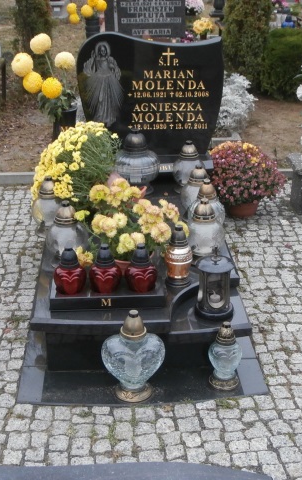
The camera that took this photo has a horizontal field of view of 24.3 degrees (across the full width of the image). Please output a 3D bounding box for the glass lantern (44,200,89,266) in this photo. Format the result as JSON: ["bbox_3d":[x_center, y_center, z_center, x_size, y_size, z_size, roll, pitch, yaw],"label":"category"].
[{"bbox_3d":[-0.354,-0.031,2.905,0.183,0.278,0.183,-1,25,-3],"label":"glass lantern"}]

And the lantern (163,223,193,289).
[{"bbox_3d":[0.110,0.057,2.761,0.107,0.240,0.107,-1,25,-3],"label":"lantern"}]

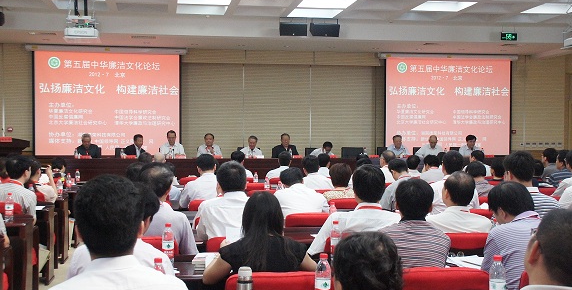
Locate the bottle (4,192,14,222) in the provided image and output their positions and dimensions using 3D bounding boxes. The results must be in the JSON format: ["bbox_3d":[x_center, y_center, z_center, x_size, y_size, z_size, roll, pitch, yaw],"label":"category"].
[{"bbox_3d":[-2.226,0.509,5.750,0.066,0.233,0.066,0,0,-9],"label":"bottle"}]

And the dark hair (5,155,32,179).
[{"bbox_3d":[-2.495,0.209,6.650,0.190,0.220,0.230,0,1,10],"label":"dark hair"}]

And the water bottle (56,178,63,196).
[{"bbox_3d":[-2.645,0.514,8.350,0.065,0.233,0.065,0,1,-10],"label":"water bottle"}]

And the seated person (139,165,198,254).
[{"bbox_3d":[-0.801,0.743,4.520,0.520,1.250,0.780,0,1,-5],"label":"seated person"}]

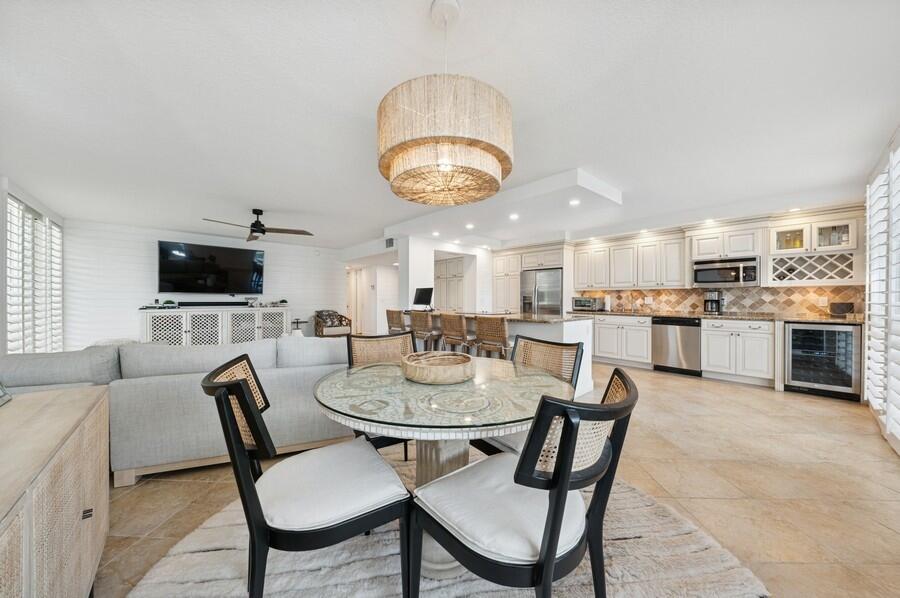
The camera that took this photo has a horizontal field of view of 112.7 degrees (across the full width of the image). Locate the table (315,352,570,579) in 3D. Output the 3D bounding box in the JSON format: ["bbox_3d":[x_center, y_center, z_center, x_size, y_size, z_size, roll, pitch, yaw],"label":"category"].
[{"bbox_3d":[-0.031,0.775,1.448,1.130,0.780,1.130,0,0,0],"label":"table"}]

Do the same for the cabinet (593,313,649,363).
[{"bbox_3d":[3.207,0.680,5.409,0.610,0.770,0.900,0,0,-42],"label":"cabinet"}]

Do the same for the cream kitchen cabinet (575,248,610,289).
[{"bbox_3d":[2.894,-0.580,5.980,0.310,0.770,0.671,0,0,-42],"label":"cream kitchen cabinet"}]

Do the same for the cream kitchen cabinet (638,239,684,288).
[{"bbox_3d":[3.677,-0.578,5.196,0.330,0.809,0.663,0,0,-44],"label":"cream kitchen cabinet"}]

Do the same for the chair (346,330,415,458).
[{"bbox_3d":[-0.390,0.715,1.920,0.510,0.900,0.590,0,0,-24],"label":"chair"}]

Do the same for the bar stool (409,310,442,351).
[{"bbox_3d":[-0.309,0.705,5.043,0.530,0.950,0.500,0,0,-44],"label":"bar stool"}]

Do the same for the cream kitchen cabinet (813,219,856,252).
[{"bbox_3d":[4.846,-0.775,3.795,0.340,0.380,0.340,0,0,-42],"label":"cream kitchen cabinet"}]

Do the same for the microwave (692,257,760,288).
[{"bbox_3d":[4.197,-0.373,4.565,0.400,0.420,0.727,0,0,-44],"label":"microwave"}]

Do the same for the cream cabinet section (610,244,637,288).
[{"bbox_3d":[3.208,-0.571,5.460,0.435,0.765,0.330,0,1,44],"label":"cream cabinet section"}]

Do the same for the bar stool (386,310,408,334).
[{"bbox_3d":[-0.816,0.703,5.568,0.530,0.950,0.500,0,0,-44],"label":"bar stool"}]

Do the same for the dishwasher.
[{"bbox_3d":[3.745,0.748,4.892,0.610,0.865,0.610,0,0,-44],"label":"dishwasher"}]

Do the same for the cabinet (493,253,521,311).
[{"bbox_3d":[1.535,0.080,7.045,0.699,2.170,0.799,0,0,-42],"label":"cabinet"}]

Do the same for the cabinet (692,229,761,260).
[{"bbox_3d":[4.158,-0.790,4.519,0.390,0.370,0.741,0,0,-42],"label":"cabinet"}]

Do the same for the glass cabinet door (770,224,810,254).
[{"bbox_3d":[4.447,-0.776,3.925,0.353,0.370,0.040,0,1,44],"label":"glass cabinet door"}]

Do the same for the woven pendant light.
[{"bbox_3d":[-0.020,-0.860,1.300,0.565,0.785,0.565,0,0,0],"label":"woven pendant light"}]

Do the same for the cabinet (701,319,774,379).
[{"bbox_3d":[4.173,0.680,4.339,0.610,0.770,0.730,0,0,-42],"label":"cabinet"}]

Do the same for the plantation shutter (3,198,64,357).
[{"bbox_3d":[-5.270,0.000,3.860,0.080,2.200,2.000,0,0,-43],"label":"plantation shutter"}]

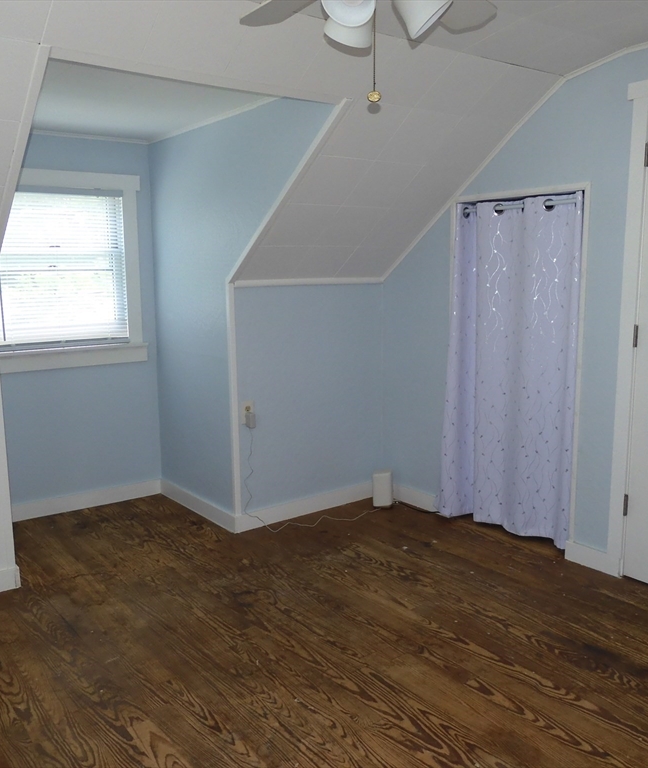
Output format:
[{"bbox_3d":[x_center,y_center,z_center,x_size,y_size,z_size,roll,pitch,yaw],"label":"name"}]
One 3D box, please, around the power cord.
[{"bbox_3d":[-0.032,0.464,3.901,0.831,0.592,0.230,-7,11,-37],"label":"power cord"}]

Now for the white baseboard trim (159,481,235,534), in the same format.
[{"bbox_3d":[-0.735,0.688,4.104,0.020,0.098,0.893,-7,11,-37],"label":"white baseboard trim"}]

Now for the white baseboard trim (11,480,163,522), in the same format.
[{"bbox_3d":[-1.417,0.683,4.155,0.999,0.102,0.020,-7,11,-37],"label":"white baseboard trim"}]

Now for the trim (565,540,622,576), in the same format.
[{"bbox_3d":[1.241,0.804,3.268,0.020,0.091,0.284,-7,11,-37],"label":"trim"}]

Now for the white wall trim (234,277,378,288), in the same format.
[{"bbox_3d":[-0.057,-0.559,3.891,1.010,0.034,0.020,-7,11,-37],"label":"white wall trim"}]

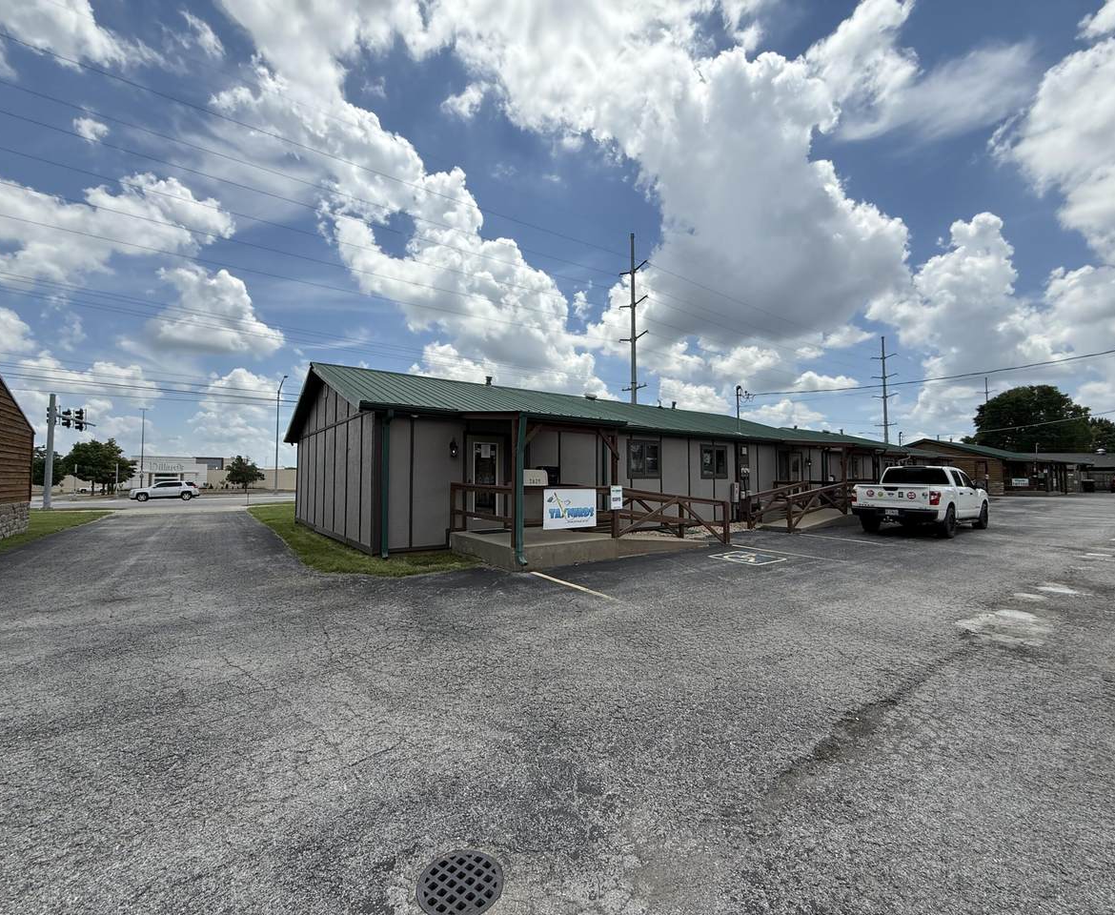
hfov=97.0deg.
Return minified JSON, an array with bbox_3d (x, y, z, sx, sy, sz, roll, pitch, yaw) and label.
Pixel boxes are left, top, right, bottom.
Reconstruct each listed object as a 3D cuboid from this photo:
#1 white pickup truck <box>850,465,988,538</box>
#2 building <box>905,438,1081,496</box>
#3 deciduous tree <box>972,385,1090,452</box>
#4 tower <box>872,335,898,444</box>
[{"bbox_3d":[11.237,1.261,15.020,5.800,1.930,2.050,2,-3,-38],"label":"white pickup truck"},{"bbox_3d":[33.294,0.852,40.360,15.700,4.050,9.800,2,-3,-36],"label":"building"},{"bbox_3d":[73.178,-3.296,76.322,13.300,15.600,13.300,-3,-4,44],"label":"deciduous tree"},{"bbox_3d":[60.206,-8.308,91.142,0.800,28.190,4.200,2,-3,-36],"label":"tower"}]

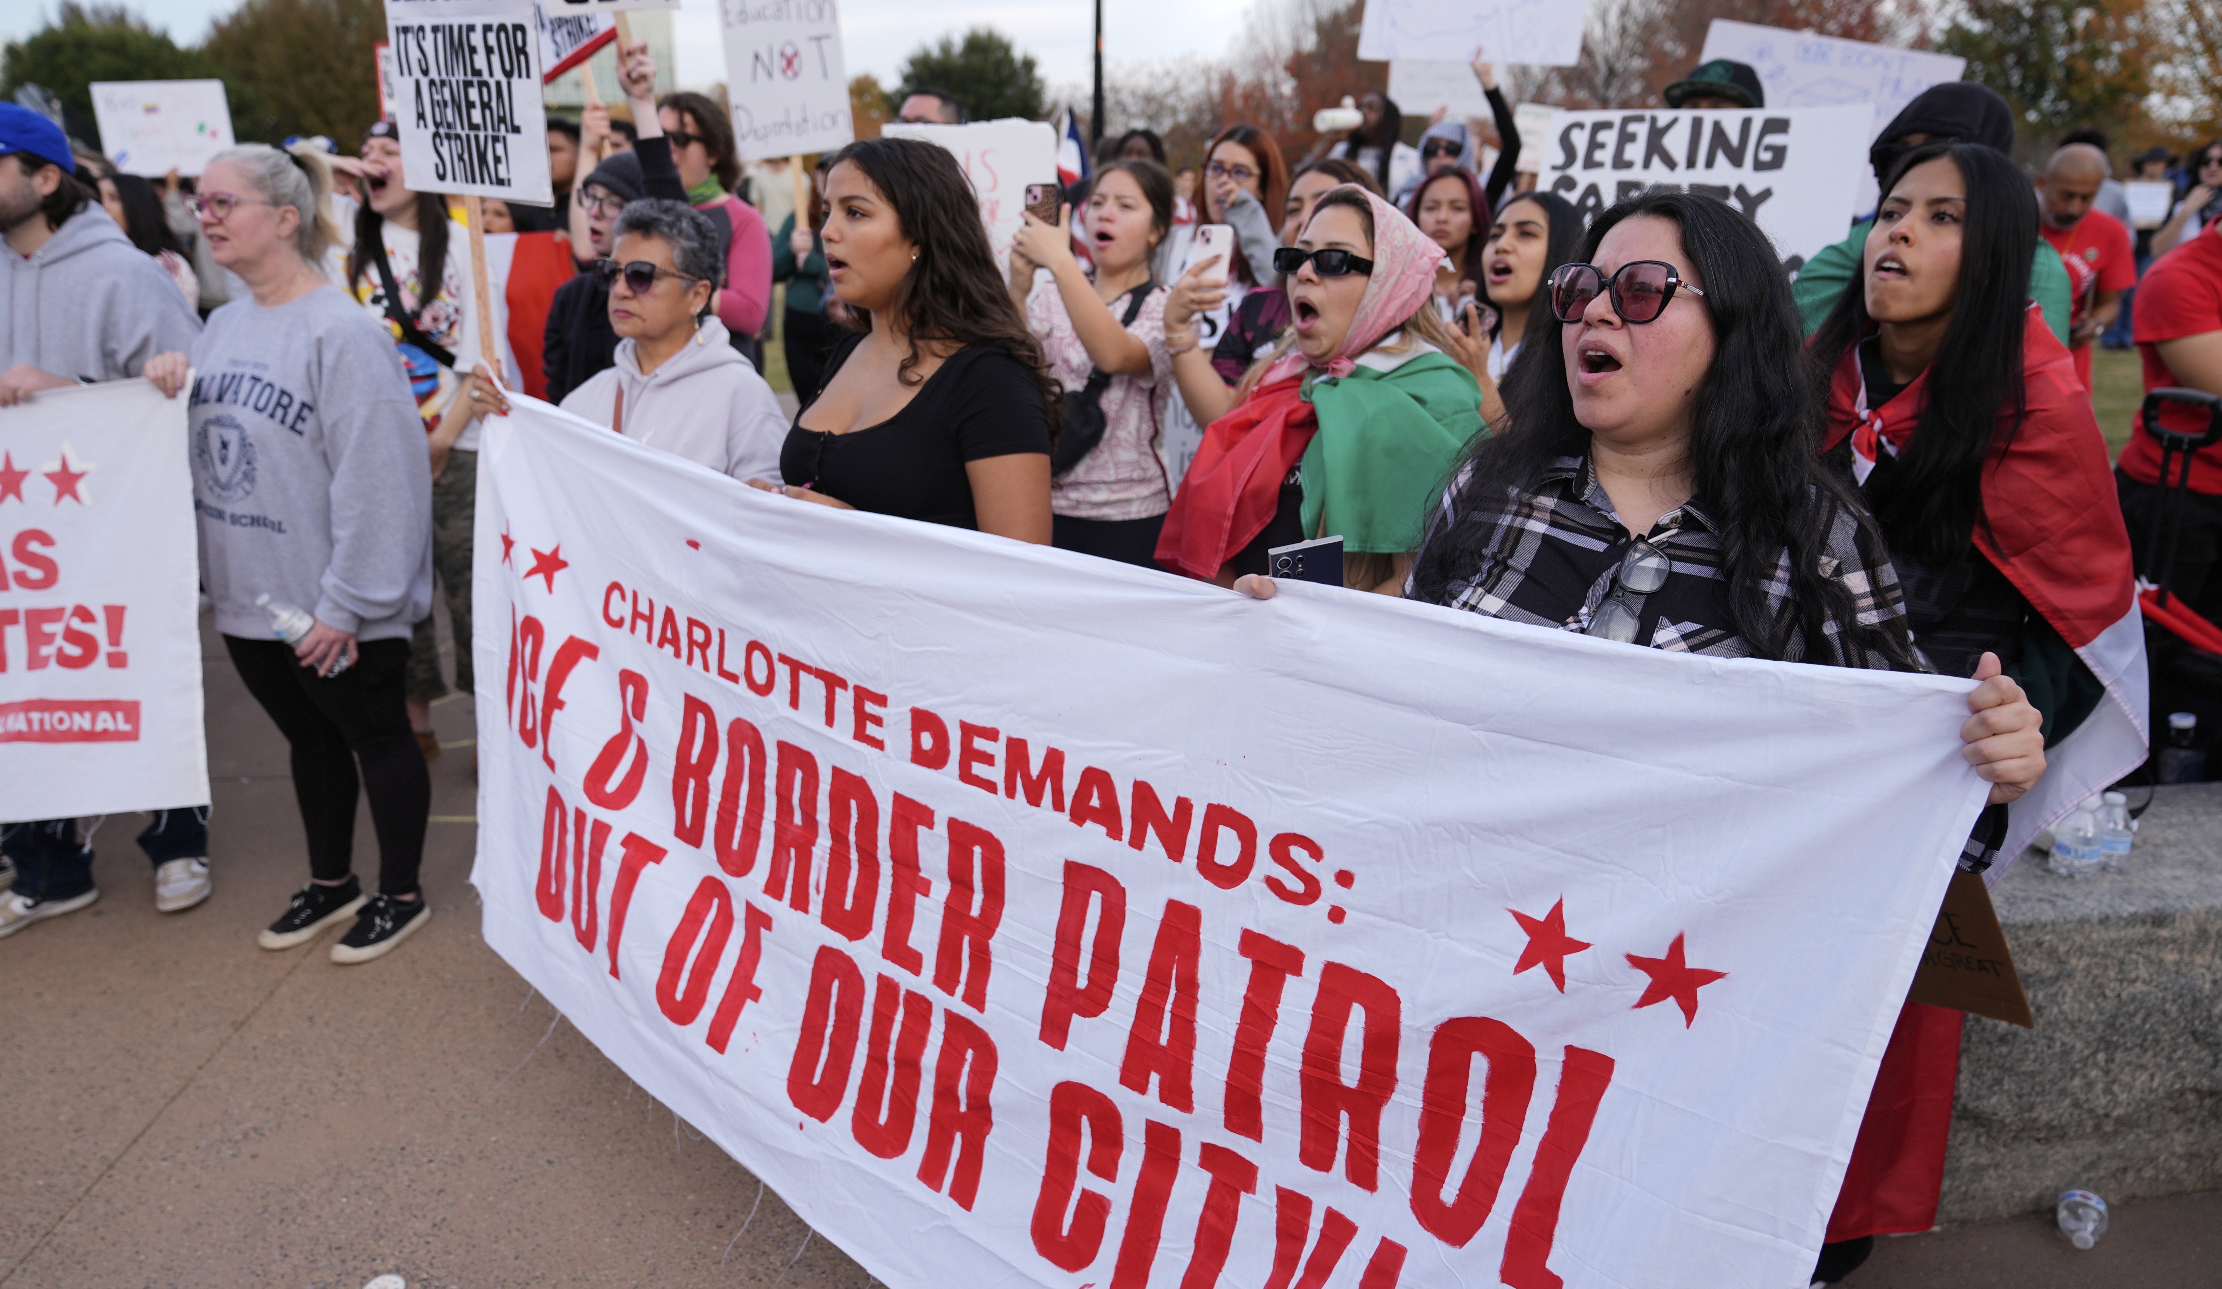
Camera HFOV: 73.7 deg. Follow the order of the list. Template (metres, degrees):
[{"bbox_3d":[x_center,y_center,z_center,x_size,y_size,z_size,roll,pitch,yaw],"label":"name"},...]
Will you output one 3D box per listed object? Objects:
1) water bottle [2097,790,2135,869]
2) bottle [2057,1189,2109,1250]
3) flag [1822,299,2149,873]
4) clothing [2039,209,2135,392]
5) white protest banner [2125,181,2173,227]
[{"bbox_3d":[1.653,0.310,2.453,0.060,0.127,0.060,0,17,0],"label":"water bottle"},{"bbox_3d":[1.542,0.900,2.334,0.066,0.066,0.150,14,23,36],"label":"bottle"},{"bbox_3d":[1.195,-0.067,2.068,0.500,0.800,0.380,8,18,24],"label":"flag"},{"bbox_3d":[2.765,-0.930,4.400,0.340,0.700,0.550,-11,21,-30],"label":"clothing"},{"bbox_3d":[8.417,-3.567,12.000,0.360,0.360,0.020,8,20,22],"label":"white protest banner"}]

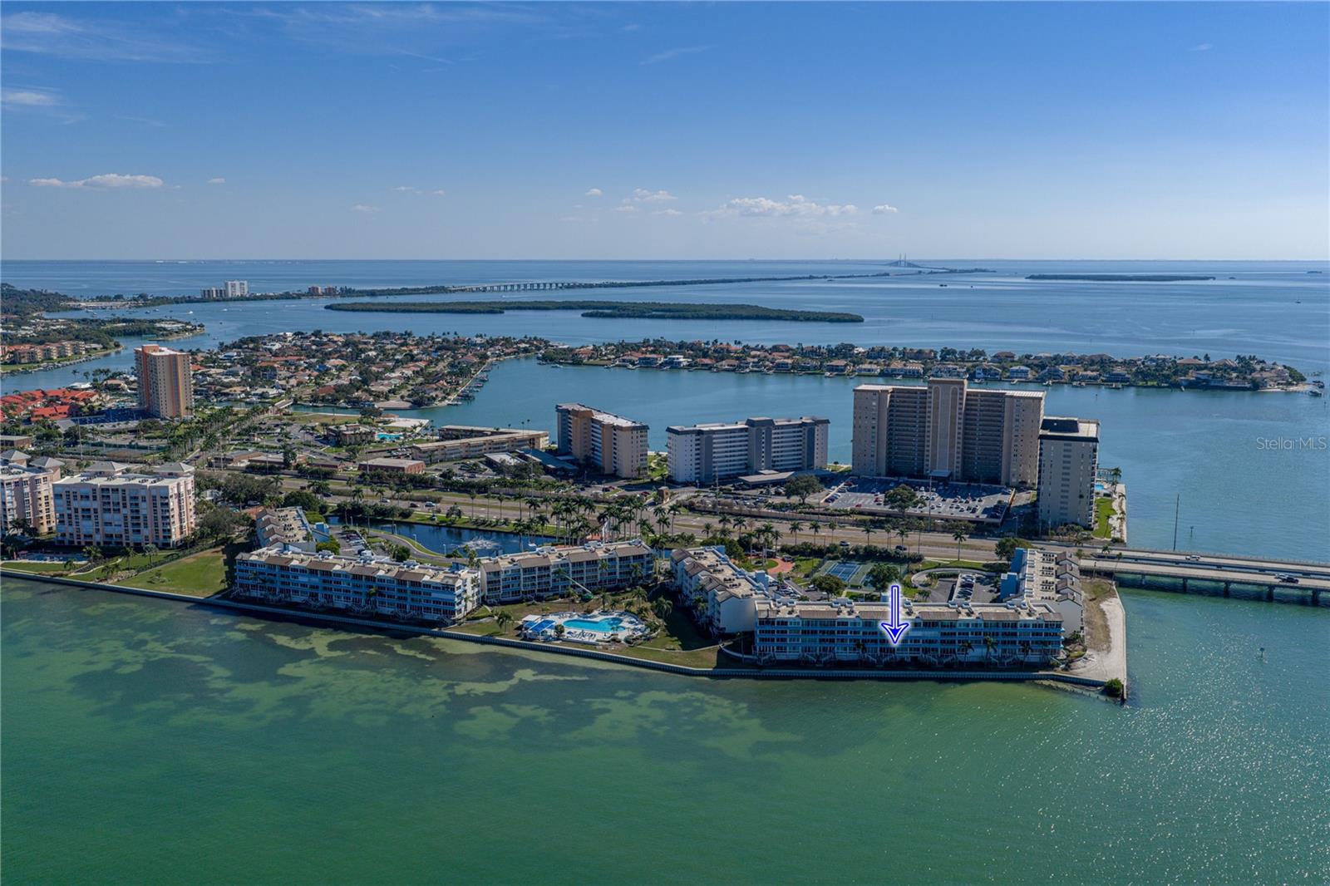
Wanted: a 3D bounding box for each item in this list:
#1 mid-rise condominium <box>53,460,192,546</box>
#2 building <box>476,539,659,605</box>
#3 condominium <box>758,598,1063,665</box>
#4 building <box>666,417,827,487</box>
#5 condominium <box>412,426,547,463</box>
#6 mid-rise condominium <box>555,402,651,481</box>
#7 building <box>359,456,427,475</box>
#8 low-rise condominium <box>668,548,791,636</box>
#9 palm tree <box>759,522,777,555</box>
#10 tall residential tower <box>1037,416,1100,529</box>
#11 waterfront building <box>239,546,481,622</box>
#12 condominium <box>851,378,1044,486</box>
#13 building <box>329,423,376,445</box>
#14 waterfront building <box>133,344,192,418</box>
[{"bbox_3d":[-238.400,27.150,460.990,53.420,33.250,24.460,1,10,5],"label":"mid-rise condominium"},{"bbox_3d":[-36.600,47.232,385.393,64.000,13.000,15.500,-4,11,-20],"label":"building"},{"bbox_3d":[76.590,60.200,331.140,95.350,14.980,15.970,0,10,1],"label":"condominium"},{"bbox_3d":[49.120,1.690,602.910,97.850,32.250,16.970,-4,11,-23],"label":"building"},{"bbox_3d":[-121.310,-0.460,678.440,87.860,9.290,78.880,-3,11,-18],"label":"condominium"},{"bbox_3d":[-39.440,-2.660,626.680,16.970,32.250,91.360,-6,12,-31],"label":"mid-rise condominium"},{"bbox_3d":[-157.000,13.364,594.305,33.000,4.800,17.600,4,11,22],"label":"building"},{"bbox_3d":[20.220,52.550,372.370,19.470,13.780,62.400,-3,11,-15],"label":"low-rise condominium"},{"bbox_3d":[41.178,39.903,416.716,6.900,16.200,6.900,0,10,0],"label":"palm tree"},{"bbox_3d":[190.000,13.779,487.350,24.500,42.300,49.000,4,11,22],"label":"tall residential tower"},{"bbox_3d":[-110.400,49.713,370.090,89.500,13.600,16.000,3,11,18],"label":"waterfront building"},{"bbox_3d":[155.500,-7.627,570.866,98.500,54.500,27.500,4,11,22],"label":"condominium"},{"bbox_3d":[-215.660,-6.940,709.730,22.460,10.780,28.550,-7,12,-32],"label":"building"},{"bbox_3d":[-391.000,-50.147,808.595,25.500,53.000,57.000,-8,13,-39],"label":"waterfront building"}]

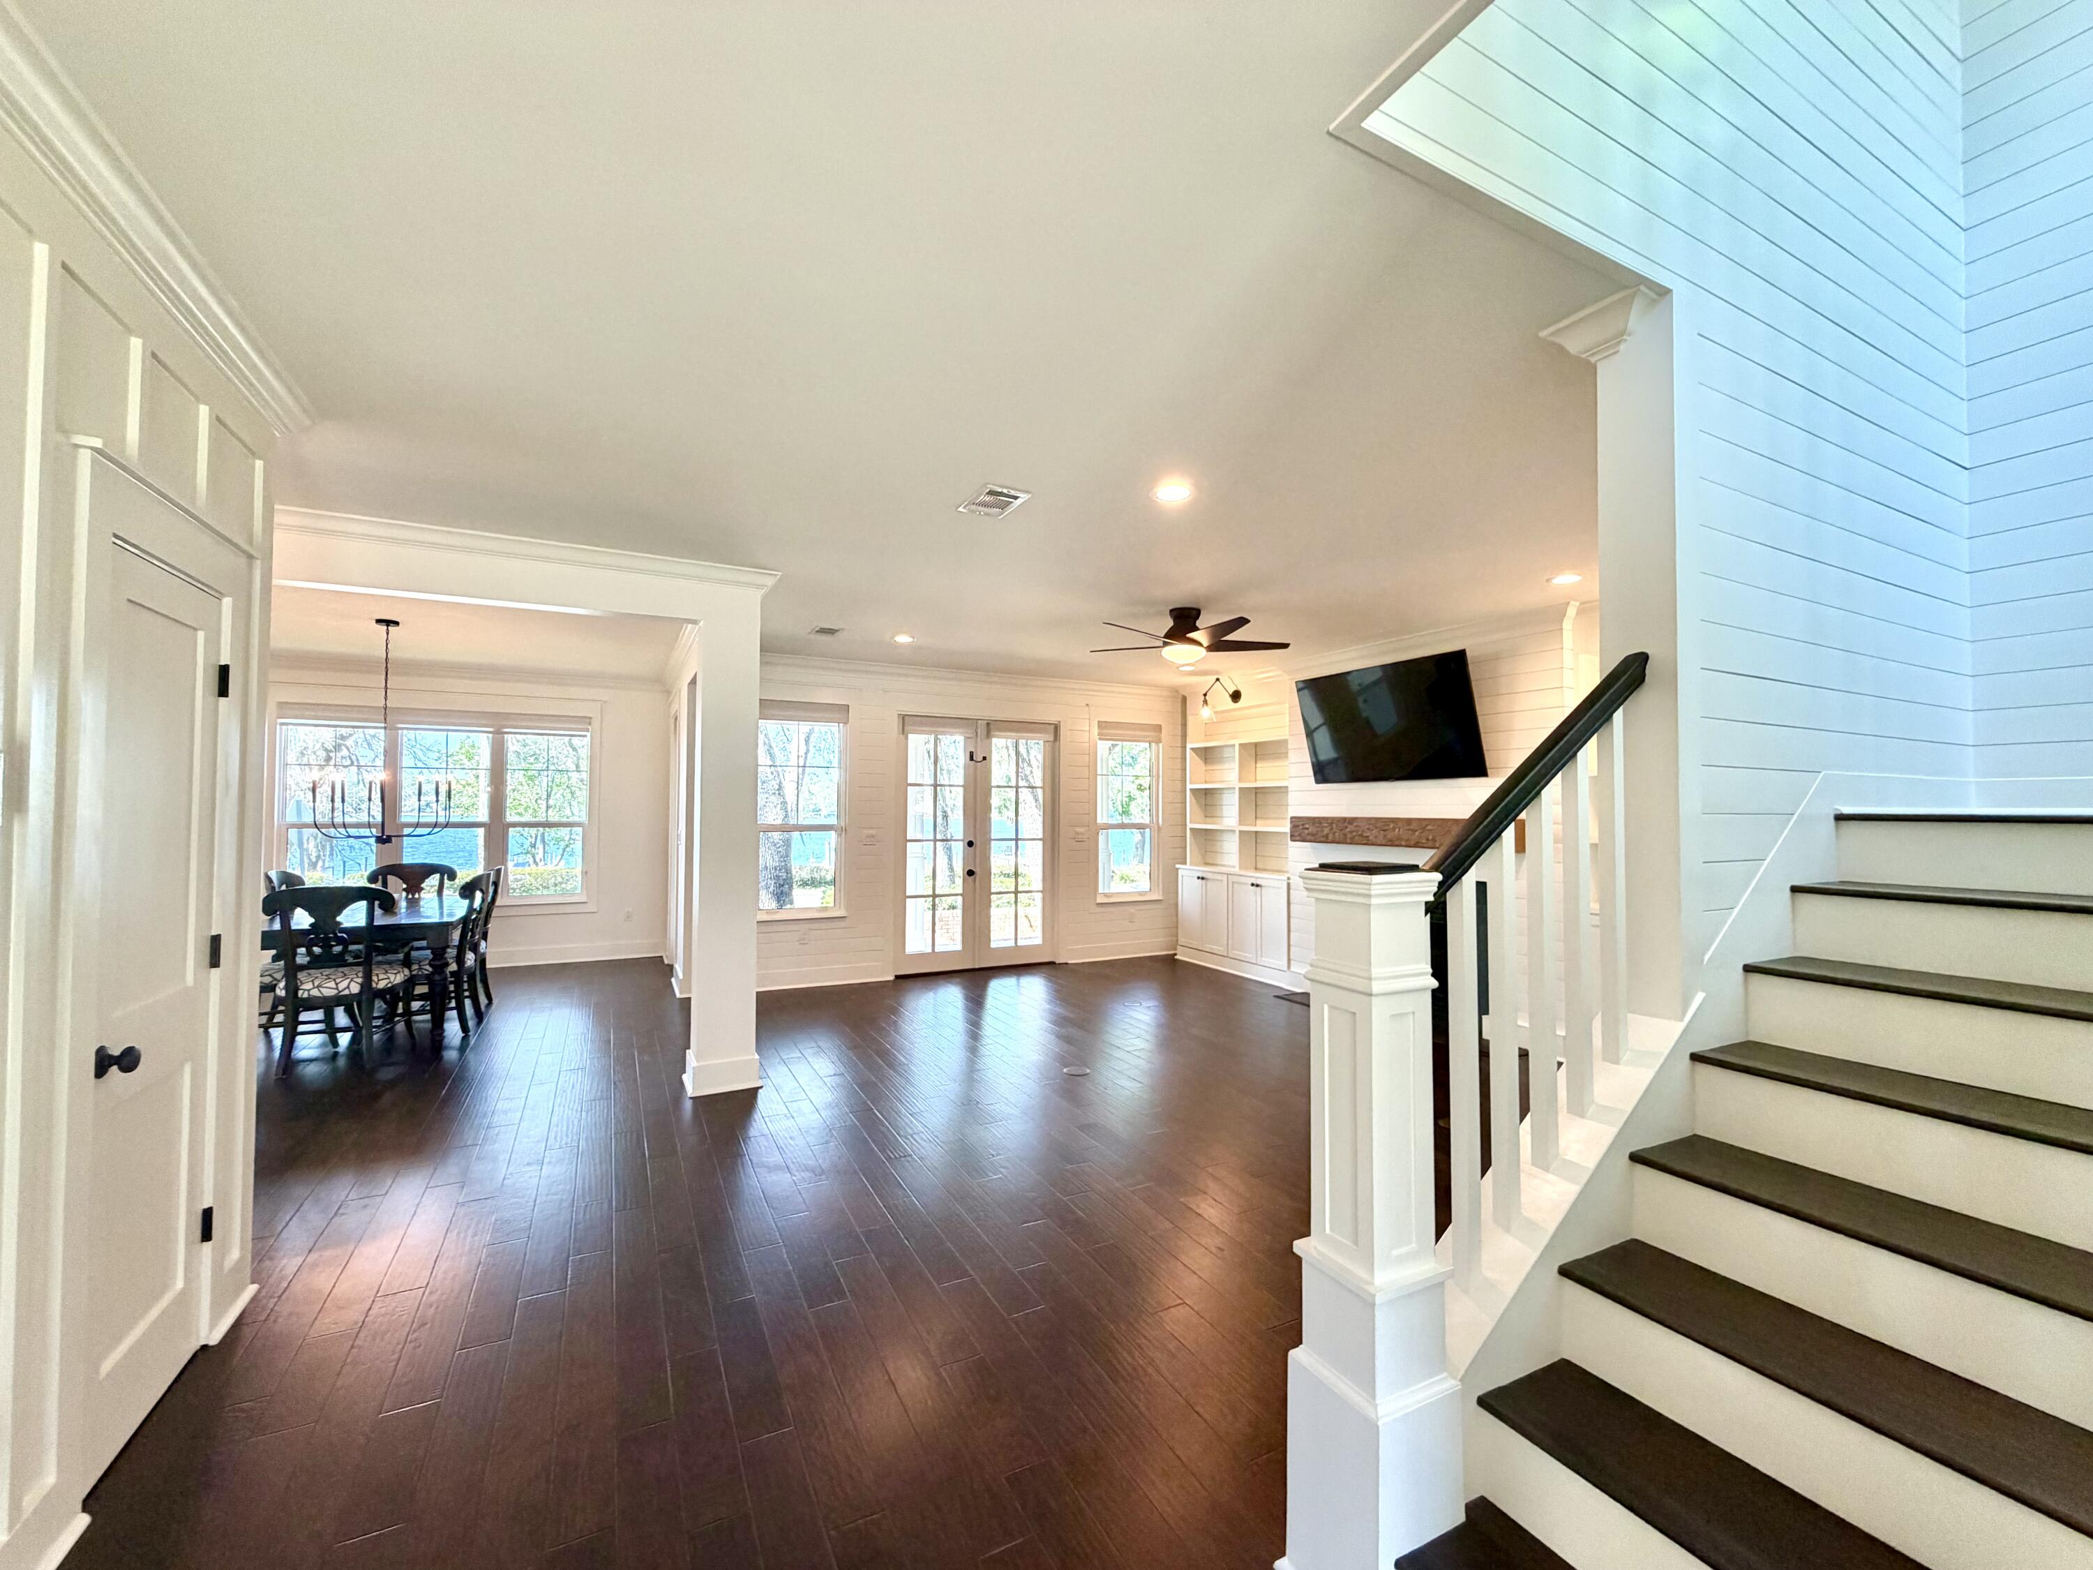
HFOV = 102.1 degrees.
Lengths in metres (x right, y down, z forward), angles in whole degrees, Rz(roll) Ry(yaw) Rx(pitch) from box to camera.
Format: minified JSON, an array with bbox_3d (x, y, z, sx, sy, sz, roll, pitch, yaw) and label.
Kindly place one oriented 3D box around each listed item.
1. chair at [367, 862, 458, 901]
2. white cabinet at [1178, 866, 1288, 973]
[{"bbox_3d":[-4.768,1.103,6.286,0.570,1.020,0.620,1,-2,-28],"label":"chair"},{"bbox_3d":[1.843,1.227,7.908,0.430,0.855,1.640,1,-2,-28],"label":"white cabinet"}]

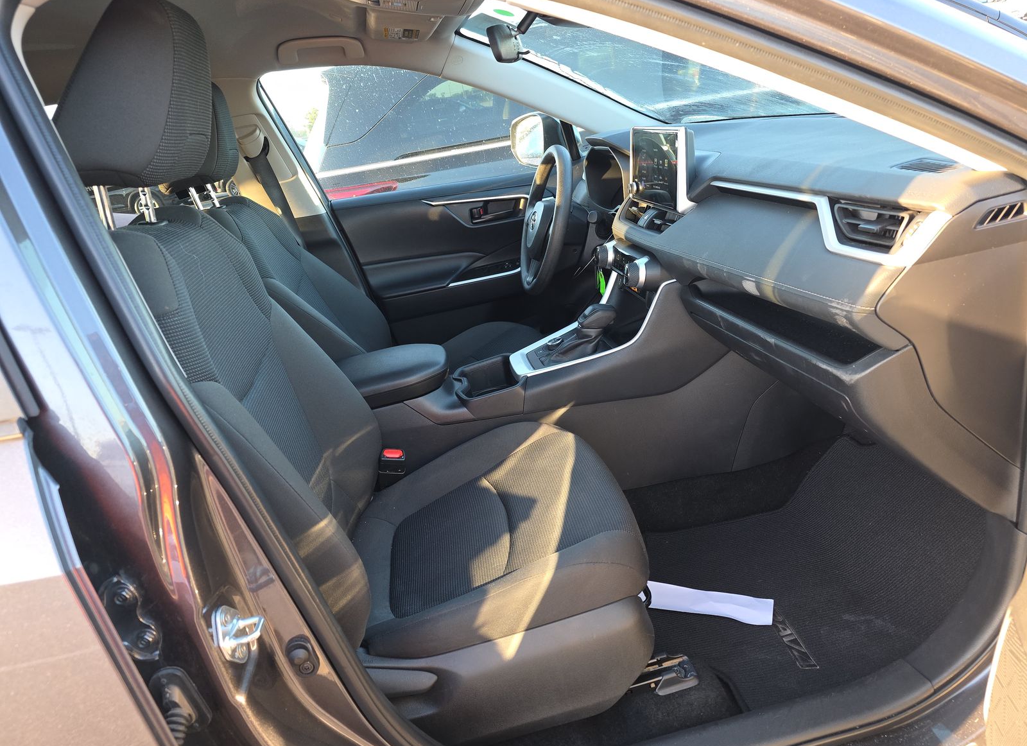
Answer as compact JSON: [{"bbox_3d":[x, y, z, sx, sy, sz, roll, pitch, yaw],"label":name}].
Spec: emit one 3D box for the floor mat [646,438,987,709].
[{"bbox_3d":[0.479,0.316,1.193,0.600,0.180,0.510,-10,20,-5],"label":"floor mat"}]

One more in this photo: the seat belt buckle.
[{"bbox_3d":[-0.234,0.186,1.313,0.047,0.085,0.030,4,18,-9],"label":"seat belt buckle"}]

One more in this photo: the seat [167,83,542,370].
[{"bbox_3d":[-0.342,-0.217,1.702,0.820,1.010,0.540,-10,20,-5],"label":"seat"}]

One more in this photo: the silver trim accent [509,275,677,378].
[{"bbox_3d":[0.140,-0.117,1.411,0.320,0.170,0.280,-10,20,-5],"label":"silver trim accent"}]

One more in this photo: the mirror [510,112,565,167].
[{"bbox_3d":[0.082,-0.750,2.203,0.135,0.175,0.225,-15,21,-19],"label":"mirror"}]

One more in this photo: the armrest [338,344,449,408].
[{"bbox_3d":[-0.278,0.003,1.393,0.290,0.072,0.200,-10,20,-5],"label":"armrest"}]

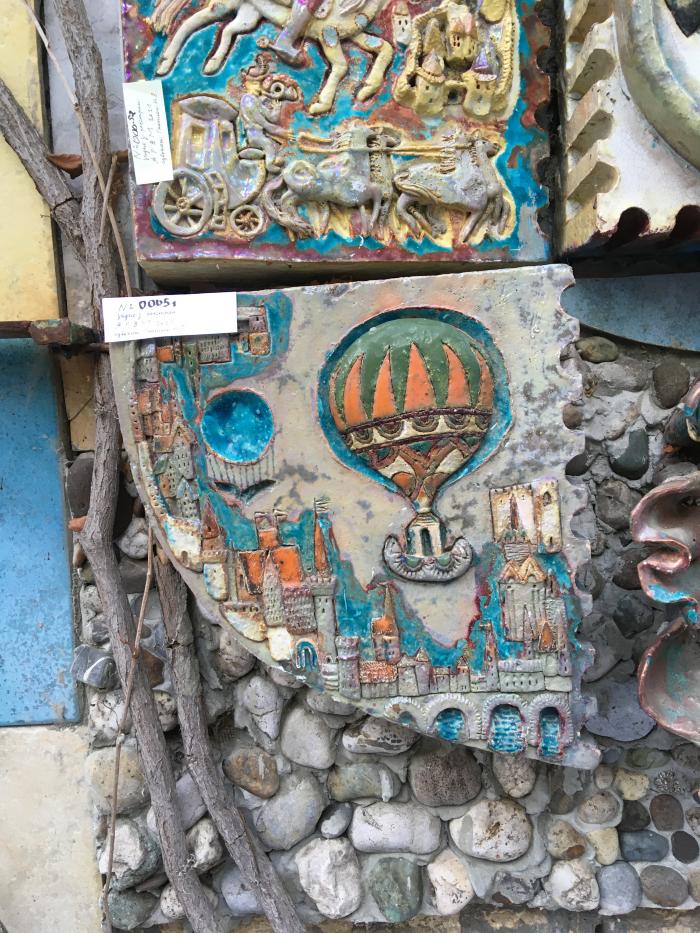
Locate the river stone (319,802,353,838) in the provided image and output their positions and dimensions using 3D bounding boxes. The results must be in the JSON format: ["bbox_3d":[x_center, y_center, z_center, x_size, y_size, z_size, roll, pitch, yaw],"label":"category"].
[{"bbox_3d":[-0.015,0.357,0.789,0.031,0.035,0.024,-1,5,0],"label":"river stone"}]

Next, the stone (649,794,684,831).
[{"bbox_3d":[0.335,0.366,0.826,0.036,0.039,0.025,-2,8,2],"label":"stone"}]

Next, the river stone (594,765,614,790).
[{"bbox_3d":[0.268,0.327,0.823,0.021,0.028,0.018,-2,8,2],"label":"river stone"}]

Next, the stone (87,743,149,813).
[{"bbox_3d":[-0.248,0.336,0.840,0.068,0.078,0.052,-2,8,2],"label":"stone"}]

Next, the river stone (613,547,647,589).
[{"bbox_3d":[0.286,0.103,0.793,0.040,0.044,0.030,-2,8,2],"label":"river stone"}]

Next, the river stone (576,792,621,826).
[{"bbox_3d":[0.251,0.346,0.788,0.044,0.033,0.028,-1,5,0],"label":"river stone"}]

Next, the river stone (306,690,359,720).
[{"bbox_3d":[-0.018,0.256,0.863,0.058,0.046,0.037,-2,5,0],"label":"river stone"}]

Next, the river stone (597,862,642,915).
[{"bbox_3d":[0.300,0.469,0.869,0.049,0.059,0.037,-2,5,0],"label":"river stone"}]

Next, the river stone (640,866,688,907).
[{"bbox_3d":[0.350,0.467,0.869,0.053,0.046,0.034,-2,5,0],"label":"river stone"}]

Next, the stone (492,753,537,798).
[{"bbox_3d":[0.165,0.306,0.784,0.047,0.053,0.036,-1,5,0],"label":"stone"}]

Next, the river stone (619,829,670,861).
[{"bbox_3d":[0.314,0.404,0.832,0.052,0.033,0.031,-2,8,2],"label":"river stone"}]

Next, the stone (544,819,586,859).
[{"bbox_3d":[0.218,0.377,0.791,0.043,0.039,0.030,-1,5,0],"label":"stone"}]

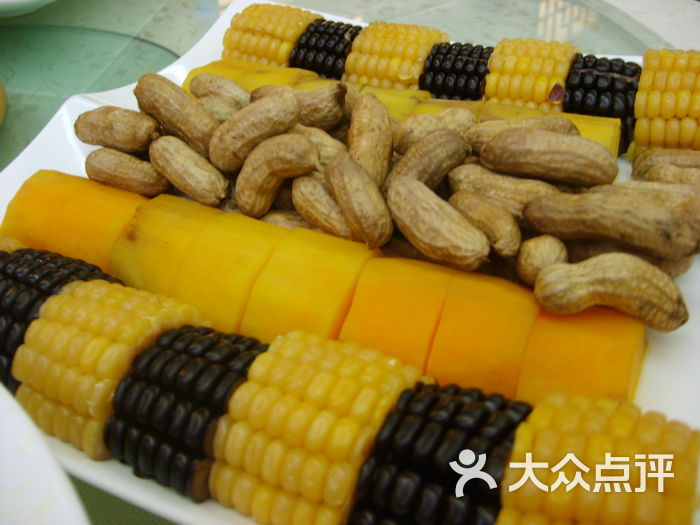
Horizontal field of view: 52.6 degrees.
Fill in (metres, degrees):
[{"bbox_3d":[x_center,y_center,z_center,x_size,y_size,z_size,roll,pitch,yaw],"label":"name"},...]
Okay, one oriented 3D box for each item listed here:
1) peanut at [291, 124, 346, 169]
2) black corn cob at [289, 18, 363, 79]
[{"bbox_3d":[-0.012,-0.044,0.282,0.033,0.015,0.016,30,47,22],"label":"peanut"},{"bbox_3d":[-0.007,-0.100,0.362,0.028,0.042,0.042,17,42,22],"label":"black corn cob"}]

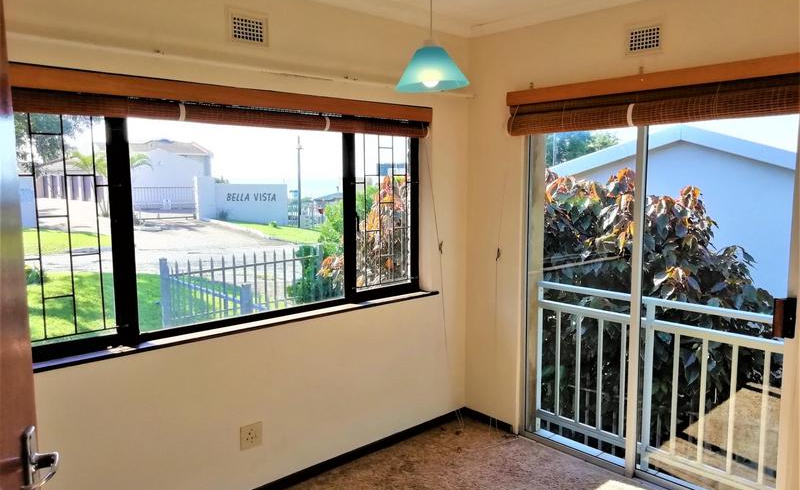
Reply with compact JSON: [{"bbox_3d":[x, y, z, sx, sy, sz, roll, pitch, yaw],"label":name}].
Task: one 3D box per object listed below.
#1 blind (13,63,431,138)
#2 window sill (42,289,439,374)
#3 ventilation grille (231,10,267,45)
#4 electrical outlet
[{"bbox_3d":[-0.696,-0.669,2.960,2.375,0.185,0.090,-6,9,-42],"label":"blind"},{"bbox_3d":[-0.676,0.411,3.111,2.380,0.025,0.140,-6,9,-42],"label":"window sill"},{"bbox_3d":[-0.718,-1.022,2.847,0.183,0.123,0.020,-6,9,-42],"label":"ventilation grille"},{"bbox_3d":[-0.749,0.963,3.029,0.123,0.119,0.014,-6,9,-42],"label":"electrical outlet"}]

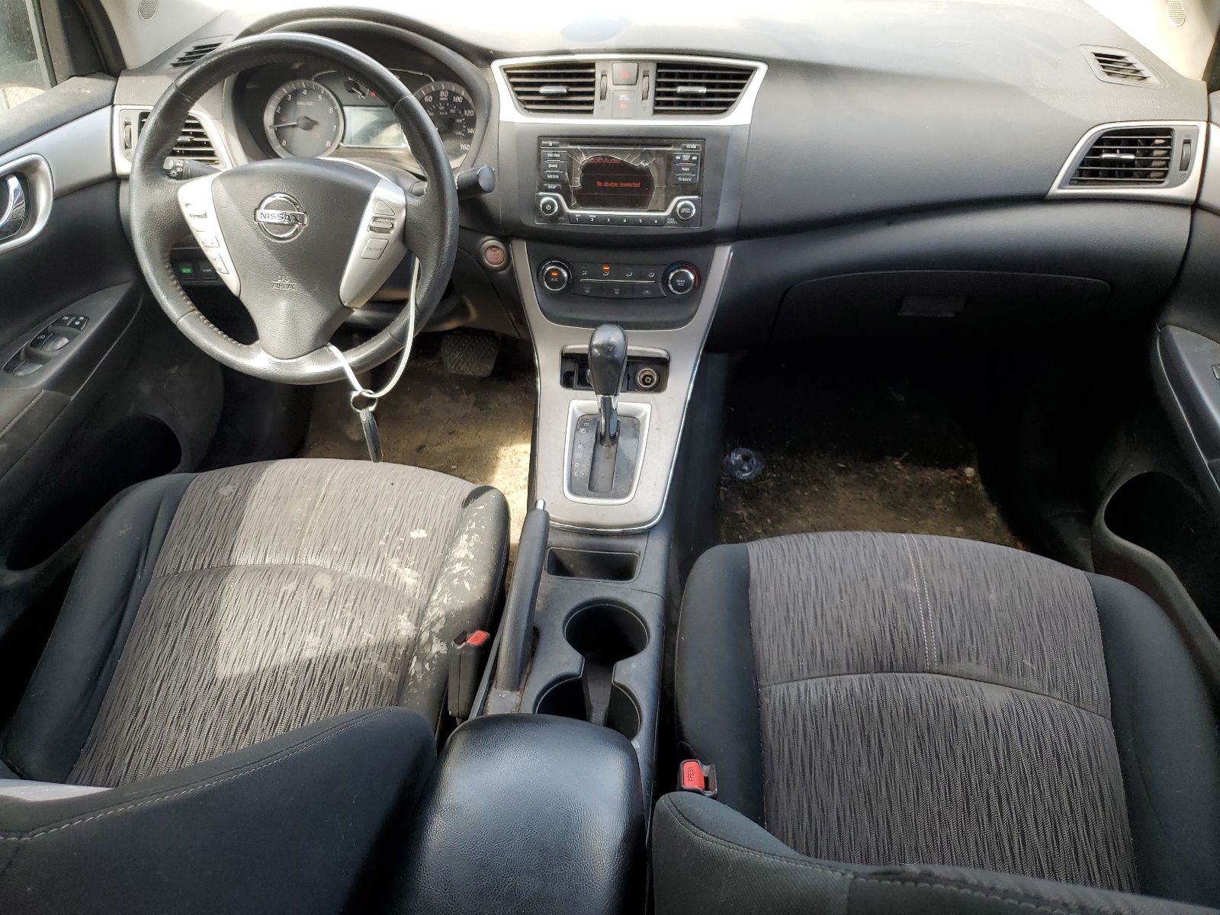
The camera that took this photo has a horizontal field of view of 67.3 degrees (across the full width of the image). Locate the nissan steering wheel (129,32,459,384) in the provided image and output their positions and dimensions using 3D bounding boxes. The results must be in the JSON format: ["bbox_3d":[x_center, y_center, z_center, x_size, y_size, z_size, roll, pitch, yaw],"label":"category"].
[{"bbox_3d":[-0.346,-0.273,1.034,0.375,0.375,0.105,4,10,4],"label":"nissan steering wheel"}]

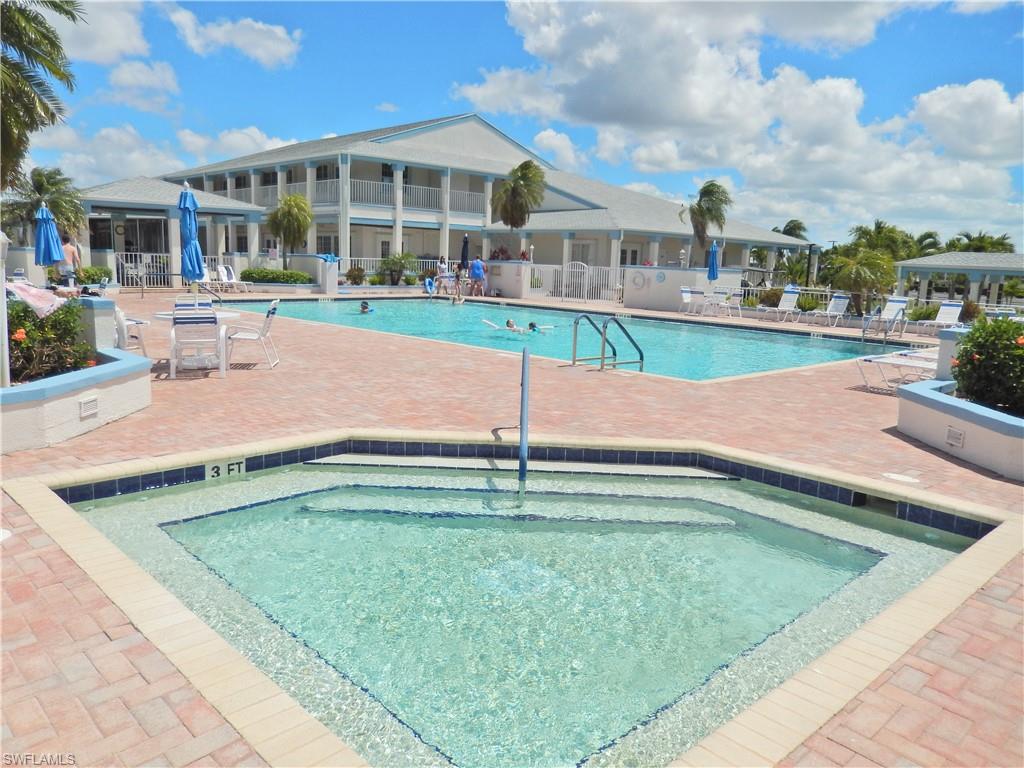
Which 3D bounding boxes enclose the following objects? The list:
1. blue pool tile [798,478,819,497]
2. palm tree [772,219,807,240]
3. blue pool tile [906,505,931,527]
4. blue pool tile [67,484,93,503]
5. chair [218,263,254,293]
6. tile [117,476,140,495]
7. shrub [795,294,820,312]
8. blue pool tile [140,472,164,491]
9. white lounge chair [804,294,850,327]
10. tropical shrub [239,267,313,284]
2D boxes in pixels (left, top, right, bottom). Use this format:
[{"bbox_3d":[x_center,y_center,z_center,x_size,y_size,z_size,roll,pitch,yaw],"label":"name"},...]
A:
[{"bbox_3d":[2.302,0.805,5.727,0.012,0.130,0.152,-6,13,-42],"label":"blue pool tile"},{"bbox_3d":[21.222,-10.053,57.011,3.200,5.290,3.200,2,10,0],"label":"palm tree"},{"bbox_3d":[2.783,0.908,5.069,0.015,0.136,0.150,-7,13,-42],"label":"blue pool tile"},{"bbox_3d":[-2.896,0.739,4.970,0.152,0.130,0.012,-7,13,-44],"label":"blue pool tile"},{"bbox_3d":[-10.632,-4.018,28.430,1.520,0.930,0.640,8,11,34],"label":"chair"},{"bbox_3d":[-2.722,0.723,5.264,0.150,0.138,0.012,-7,13,-43],"label":"tile"},{"bbox_3d":[9.170,-2.469,22.910,0.700,0.620,0.700,-6,13,-41],"label":"shrub"},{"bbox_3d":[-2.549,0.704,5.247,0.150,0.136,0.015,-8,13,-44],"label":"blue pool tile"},{"bbox_3d":[9.034,-2.100,21.012,0.660,0.860,1.620,11,13,42],"label":"white lounge chair"},{"bbox_3d":[-9.218,-4.193,28.849,2.600,0.773,0.880,-7,13,-43],"label":"tropical shrub"}]

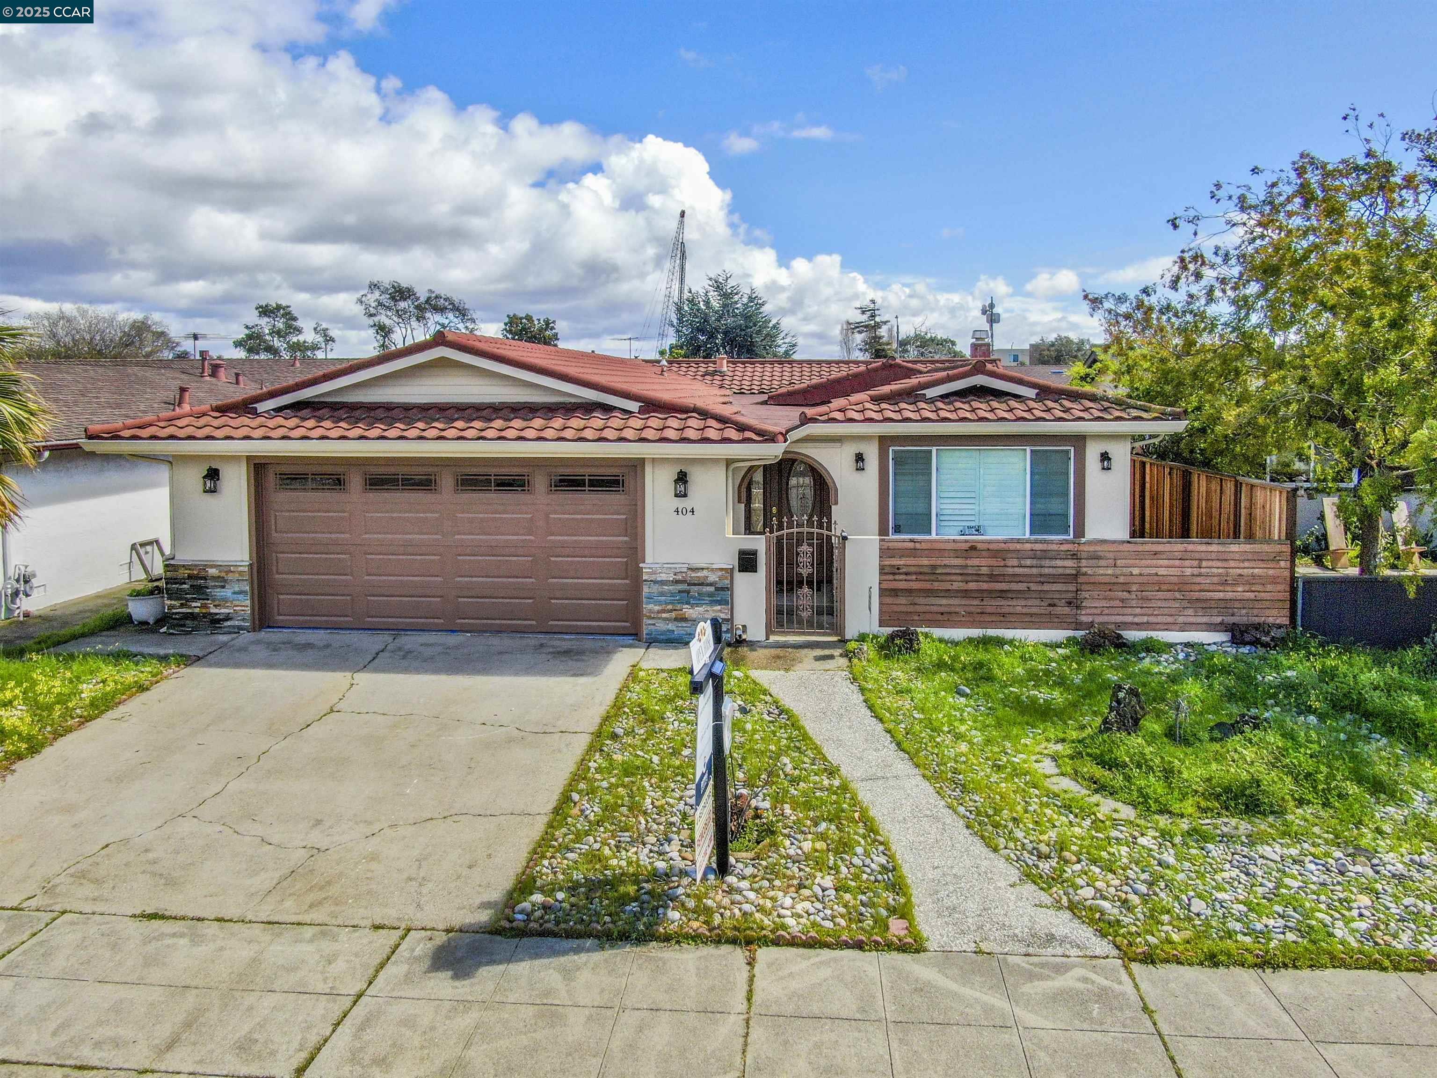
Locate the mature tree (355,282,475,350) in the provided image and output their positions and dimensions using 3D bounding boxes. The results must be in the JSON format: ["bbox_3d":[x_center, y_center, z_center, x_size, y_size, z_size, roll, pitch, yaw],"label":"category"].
[{"bbox_3d":[-17.580,-10.480,58.603,6.990,9.250,6.990,0,7,0],"label":"mature tree"}]

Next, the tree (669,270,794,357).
[{"bbox_3d":[0.820,-9.463,52.594,6.620,9.100,6.620,0,7,0],"label":"tree"}]

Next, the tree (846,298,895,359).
[{"bbox_3d":[10.420,-11.950,68.590,3.460,9.050,3.460,0,7,0],"label":"tree"}]

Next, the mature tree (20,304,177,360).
[{"bbox_3d":[-28.637,-7.424,46.452,7.260,6.930,7.260,0,7,0],"label":"mature tree"}]

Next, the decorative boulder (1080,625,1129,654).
[{"bbox_3d":[4.651,1.210,12.000,0.620,0.360,0.450,0,7,0],"label":"decorative boulder"}]

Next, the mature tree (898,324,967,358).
[{"bbox_3d":[12.845,-9.568,60.445,4.120,6.820,4.120,0,7,0],"label":"mature tree"}]

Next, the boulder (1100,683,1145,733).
[{"bbox_3d":[3.889,1.633,9.600,0.450,0.500,0.360,0,7,0],"label":"boulder"}]

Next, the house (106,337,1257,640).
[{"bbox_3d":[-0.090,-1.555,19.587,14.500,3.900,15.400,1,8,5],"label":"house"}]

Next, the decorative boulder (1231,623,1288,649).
[{"bbox_3d":[6.510,1.163,12.000,0.700,0.320,0.420,0,7,0],"label":"decorative boulder"}]

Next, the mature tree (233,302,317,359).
[{"bbox_3d":[-25.814,-9.821,58.518,4.900,7.940,4.900,0,7,0],"label":"mature tree"}]

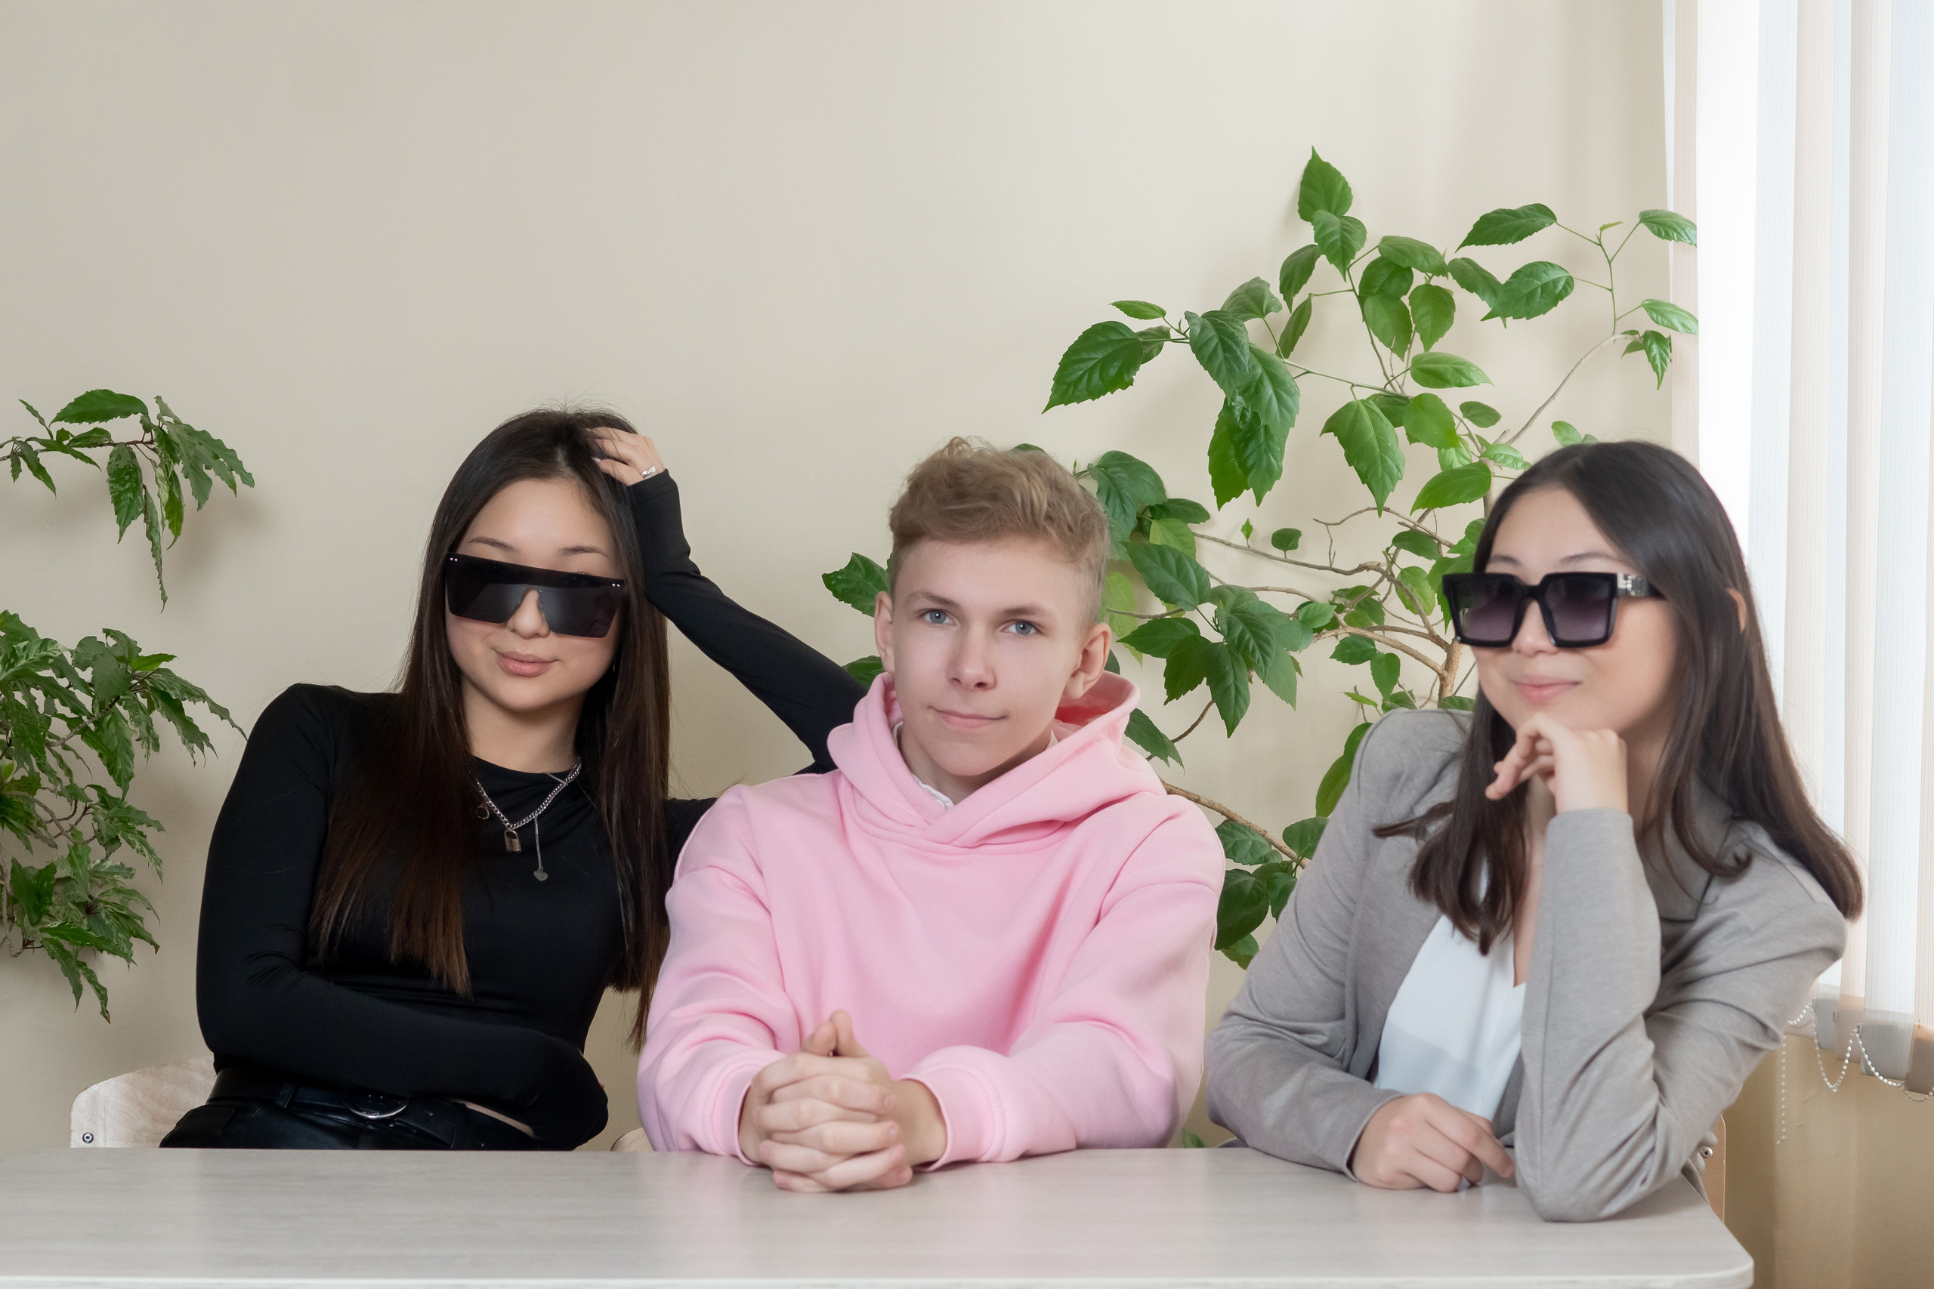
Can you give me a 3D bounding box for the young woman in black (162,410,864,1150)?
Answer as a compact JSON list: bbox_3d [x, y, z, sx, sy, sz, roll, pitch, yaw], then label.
[{"bbox_3d":[-0.355,0.475,3.100,0.580,1.310,0.680,0,4,-7],"label":"young woman in black"}]

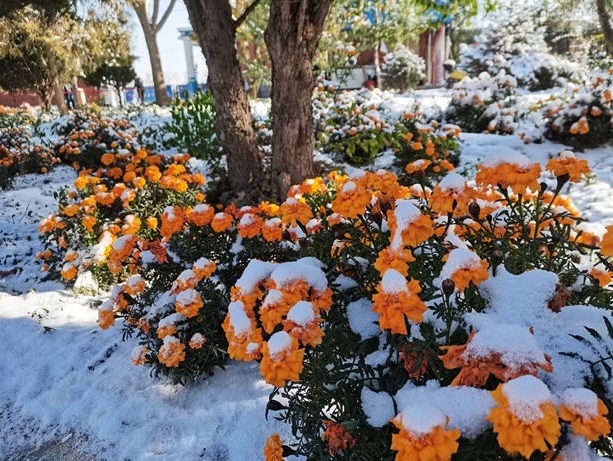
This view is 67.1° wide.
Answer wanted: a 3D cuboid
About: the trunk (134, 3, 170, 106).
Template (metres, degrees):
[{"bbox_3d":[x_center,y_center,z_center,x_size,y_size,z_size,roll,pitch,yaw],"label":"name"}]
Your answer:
[{"bbox_3d":[-5.025,-5.654,14.971,1.000,3.150,0.700,-1,17,0],"label":"trunk"}]

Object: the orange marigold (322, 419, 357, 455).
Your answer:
[{"bbox_3d":[0.040,0.261,0.580,0.041,0.040,0.038,-1,17,4],"label":"orange marigold"}]

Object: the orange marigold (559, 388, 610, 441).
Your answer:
[{"bbox_3d":[0.295,0.195,0.490,0.051,0.049,0.047,10,21,34],"label":"orange marigold"}]

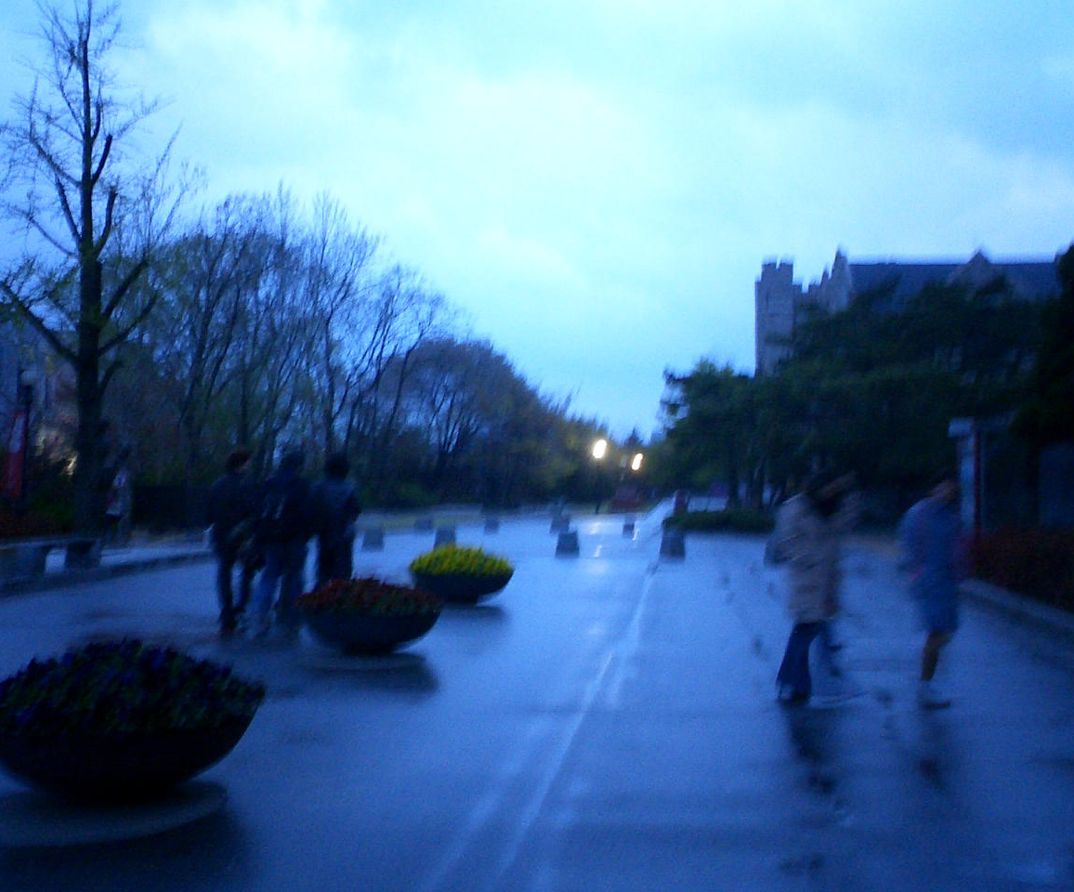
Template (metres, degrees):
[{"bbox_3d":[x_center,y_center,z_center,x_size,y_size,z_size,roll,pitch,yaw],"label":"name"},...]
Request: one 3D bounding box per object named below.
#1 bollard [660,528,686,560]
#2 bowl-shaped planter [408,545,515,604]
[{"bbox_3d":[2.752,1.982,25.700,0.520,0.570,0.520,0,-2,6],"label":"bollard"},{"bbox_3d":[-0.977,1.642,16.400,1.360,0.710,1.360,0,-2,0],"label":"bowl-shaped planter"}]

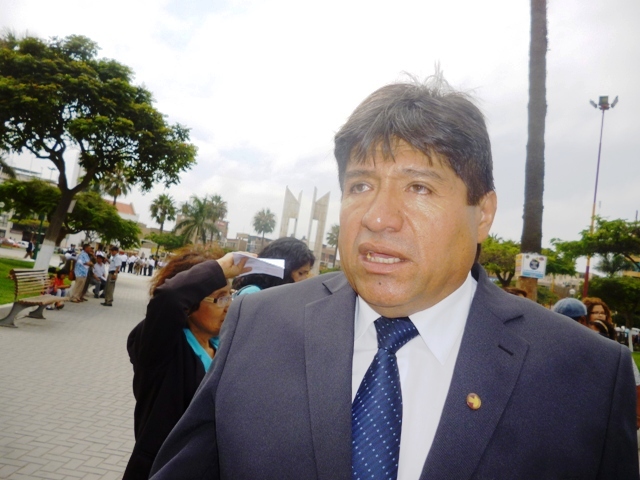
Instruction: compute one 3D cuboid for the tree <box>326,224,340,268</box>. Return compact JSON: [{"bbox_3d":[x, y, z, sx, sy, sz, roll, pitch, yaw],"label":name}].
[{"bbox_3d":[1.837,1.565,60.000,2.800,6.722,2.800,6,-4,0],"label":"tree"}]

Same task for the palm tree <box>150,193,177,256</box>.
[{"bbox_3d":[-15.985,-0.954,52.000,2.600,7.634,2.600,6,-4,0],"label":"palm tree"}]

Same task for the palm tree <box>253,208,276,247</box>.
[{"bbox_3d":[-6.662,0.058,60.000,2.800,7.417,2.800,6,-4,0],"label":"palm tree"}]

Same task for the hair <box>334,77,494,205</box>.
[{"bbox_3d":[0.111,-0.114,0.610,0.185,0.175,0.205,4,-5,31],"label":"hair"}]

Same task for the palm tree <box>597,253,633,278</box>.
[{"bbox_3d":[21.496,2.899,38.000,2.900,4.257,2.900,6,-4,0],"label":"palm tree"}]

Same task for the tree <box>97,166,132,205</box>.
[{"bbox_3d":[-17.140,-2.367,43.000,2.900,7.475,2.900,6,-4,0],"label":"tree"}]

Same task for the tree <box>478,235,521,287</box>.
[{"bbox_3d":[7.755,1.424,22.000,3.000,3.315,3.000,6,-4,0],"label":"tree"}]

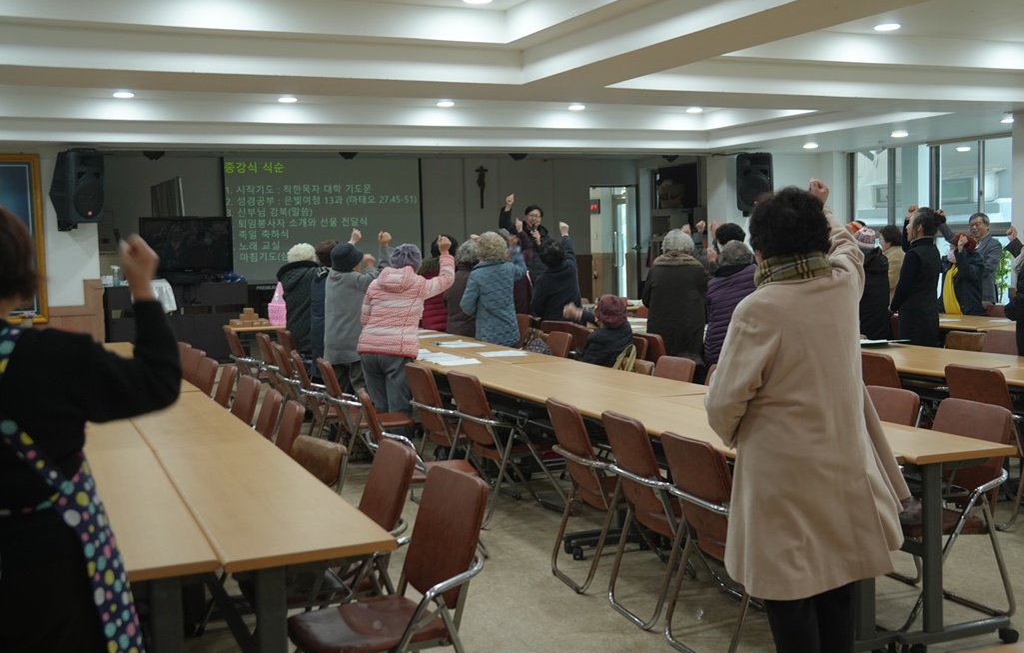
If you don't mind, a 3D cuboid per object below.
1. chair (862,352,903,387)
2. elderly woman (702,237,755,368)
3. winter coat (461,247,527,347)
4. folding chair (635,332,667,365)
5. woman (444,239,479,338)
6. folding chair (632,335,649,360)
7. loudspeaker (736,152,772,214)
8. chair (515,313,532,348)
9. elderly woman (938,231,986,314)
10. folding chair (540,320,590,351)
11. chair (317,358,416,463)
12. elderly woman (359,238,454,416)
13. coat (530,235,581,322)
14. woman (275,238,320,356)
[{"bbox_3d":[2.424,0.544,6.670,0.570,0.800,0.490,-3,4,-23],"label":"chair"},{"bbox_3d":[1.565,0.134,7.900,0.470,1.500,0.420,-1,4,4],"label":"elderly woman"},{"bbox_3d":[-0.152,-0.236,9.350,0.540,0.880,0.410,-1,5,8],"label":"winter coat"},{"bbox_3d":[1.324,0.442,8.544,0.570,0.800,0.490,-4,5,-33],"label":"folding chair"},{"bbox_3d":[-0.376,-0.010,9.978,0.500,1.560,0.380,-1,5,5],"label":"woman"},{"bbox_3d":[0.641,0.509,7.882,0.540,0.810,0.460,-4,5,-24],"label":"folding chair"},{"bbox_3d":[2.905,-1.719,13.300,0.430,0.690,0.420,-1,5,12],"label":"loudspeaker"},{"bbox_3d":[-0.097,0.310,10.535,0.560,0.820,0.450,-3,5,-22],"label":"chair"},{"bbox_3d":[4.218,-0.142,10.431,0.390,1.510,0.480,-3,5,-16],"label":"elderly woman"},{"bbox_3d":[0.654,0.352,10.082,0.570,0.800,0.490,-5,5,-39],"label":"folding chair"},{"bbox_3d":[-0.934,0.611,7.024,0.560,0.820,0.450,-3,5,-20],"label":"chair"},{"bbox_3d":[-0.719,0.205,7.332,0.620,1.580,0.450,0,5,15],"label":"elderly woman"},{"bbox_3d":[0.420,-0.380,10.079,0.500,0.870,0.420,-1,5,5],"label":"coat"},{"bbox_3d":[-1.967,0.016,10.300,0.480,1.570,0.400,0,4,18],"label":"woman"}]

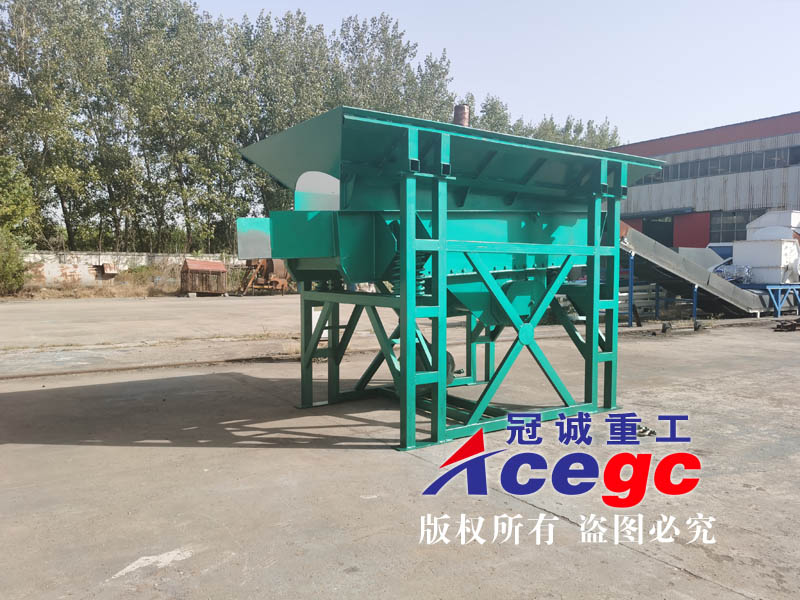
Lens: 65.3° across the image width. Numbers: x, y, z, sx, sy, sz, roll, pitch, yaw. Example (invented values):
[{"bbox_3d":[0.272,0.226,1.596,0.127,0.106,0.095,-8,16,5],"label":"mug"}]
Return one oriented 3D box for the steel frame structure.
[{"bbox_3d":[0.708,-0.131,7.276,3.136,2.784,2.352,-2,3,-35],"label":"steel frame structure"}]

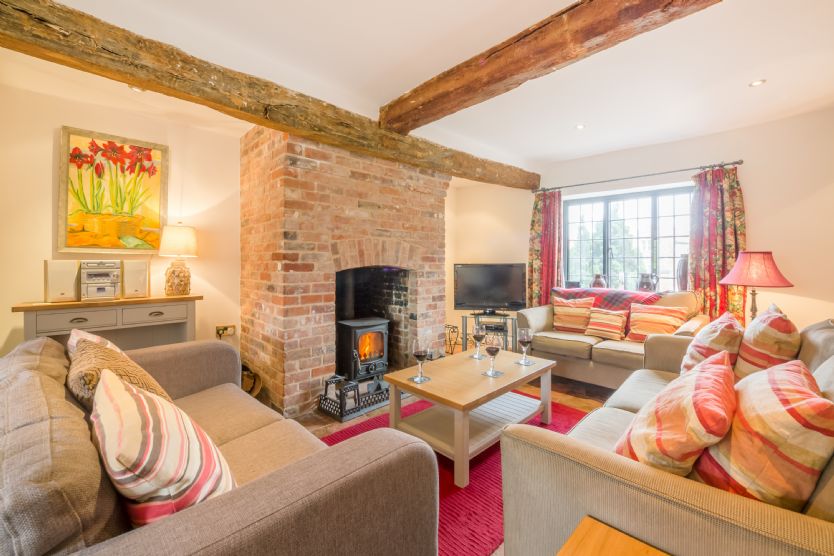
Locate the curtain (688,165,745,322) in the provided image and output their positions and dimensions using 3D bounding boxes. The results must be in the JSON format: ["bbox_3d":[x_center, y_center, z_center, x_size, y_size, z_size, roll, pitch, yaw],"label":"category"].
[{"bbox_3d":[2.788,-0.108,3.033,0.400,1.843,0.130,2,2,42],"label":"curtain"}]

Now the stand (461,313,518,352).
[{"bbox_3d":[0.914,0.696,4.035,0.670,0.487,0.410,0,1,10],"label":"stand"}]

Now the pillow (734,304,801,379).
[{"bbox_3d":[1.843,0.360,1.720,0.170,0.420,0.420,19,11,28],"label":"pillow"}]

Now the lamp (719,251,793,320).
[{"bbox_3d":[2.571,0.104,2.465,0.390,0.600,0.390,-1,2,-44],"label":"lamp"}]

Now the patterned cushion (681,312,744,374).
[{"bbox_3d":[1.504,0.401,1.674,0.170,0.420,0.430,34,13,28],"label":"patterned cushion"}]

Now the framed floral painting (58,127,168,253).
[{"bbox_3d":[-2.160,-0.593,2.349,0.575,0.850,0.040,-1,2,-44],"label":"framed floral painting"}]

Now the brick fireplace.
[{"bbox_3d":[-0.646,-0.115,3.272,1.789,2.142,0.978,-1,2,-44],"label":"brick fireplace"}]

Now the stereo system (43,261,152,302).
[{"bbox_3d":[-2.163,0.013,2.225,0.507,0.262,0.200,-1,2,-44],"label":"stereo system"}]

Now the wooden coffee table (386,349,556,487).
[{"bbox_3d":[0.378,0.785,2.081,1.025,0.406,0.584,-1,2,-44],"label":"wooden coffee table"}]

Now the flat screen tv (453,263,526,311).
[{"bbox_3d":[0.903,0.123,3.994,0.881,0.591,0.120,0,1,10],"label":"flat screen tv"}]

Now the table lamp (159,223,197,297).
[{"bbox_3d":[-1.812,-0.144,2.462,0.230,0.554,0.230,-1,2,-44],"label":"table lamp"}]

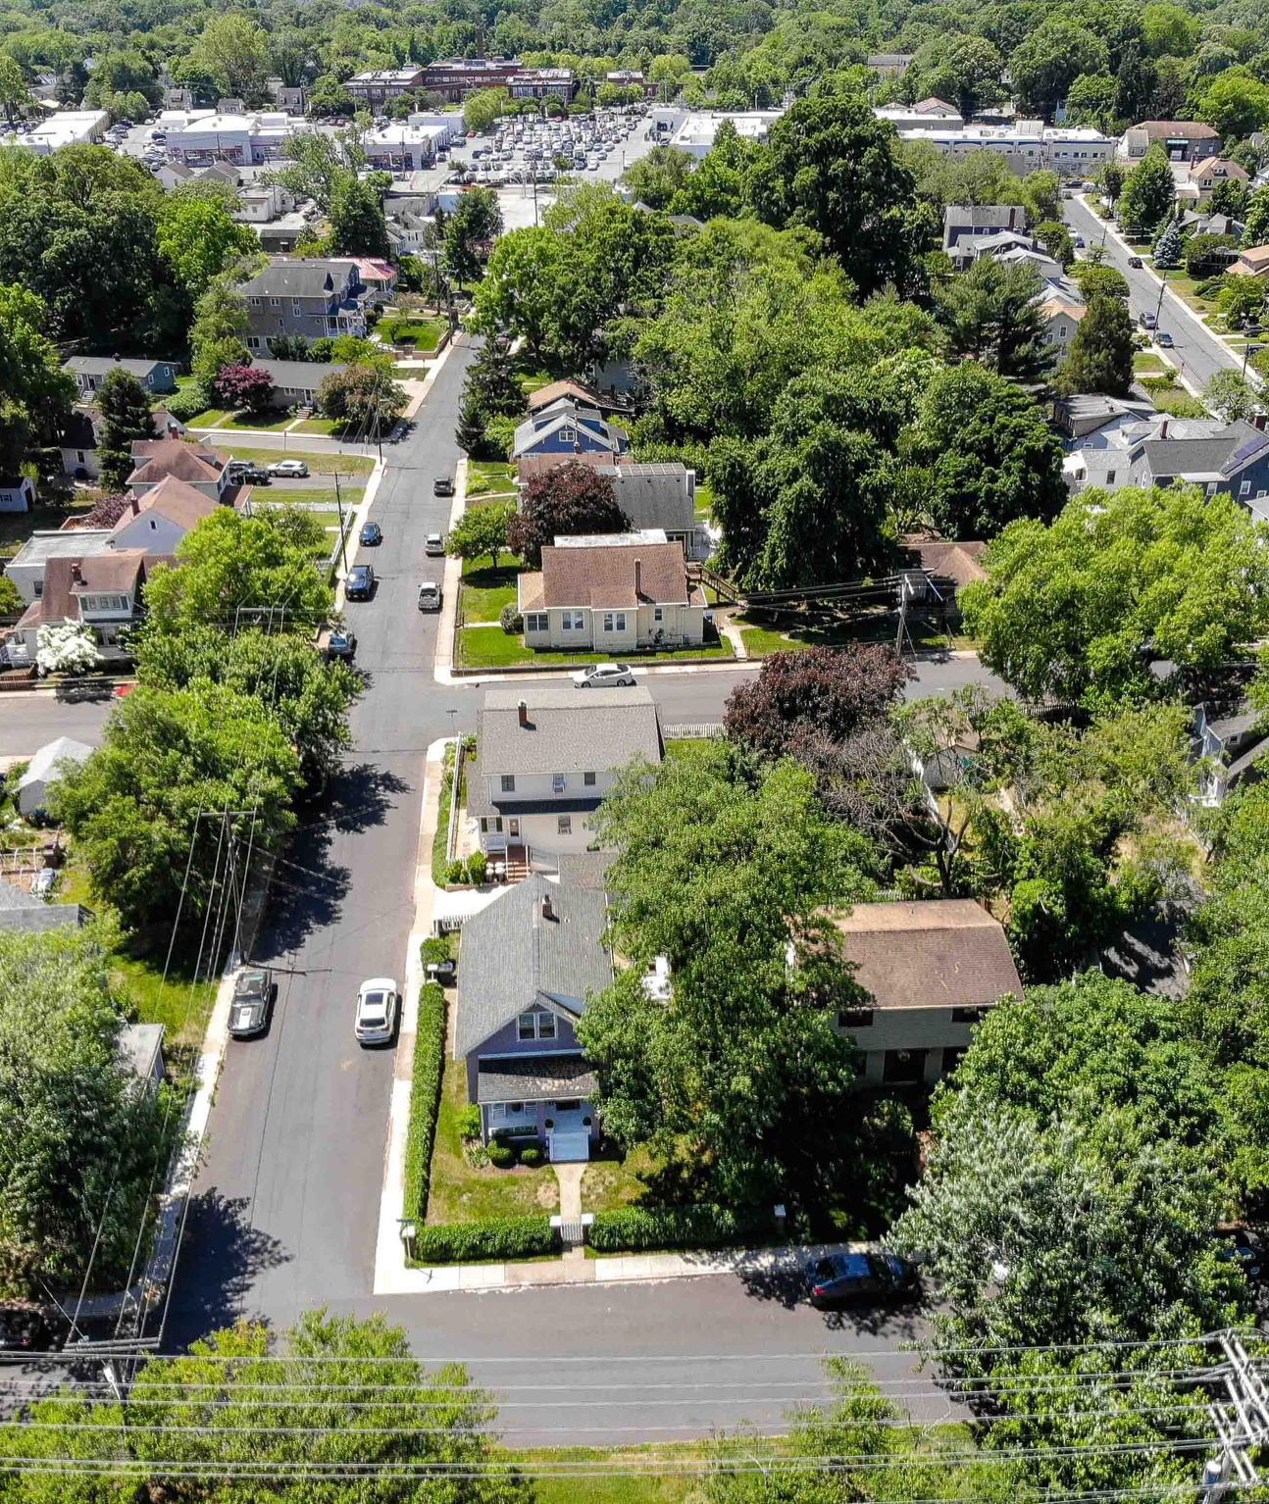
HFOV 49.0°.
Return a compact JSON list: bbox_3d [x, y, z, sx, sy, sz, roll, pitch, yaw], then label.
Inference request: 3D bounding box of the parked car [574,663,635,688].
[{"bbox_3d":[-2.267,-5.750,104.712,4.500,1.470,1.800,-2,29,-4],"label":"parked car"}]

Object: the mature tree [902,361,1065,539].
[{"bbox_3d":[33.868,-29.101,136.158,15.390,17.610,15.080,0,29,0],"label":"mature tree"}]

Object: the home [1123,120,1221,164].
[{"bbox_3d":[151.500,-173.239,393.609,26.000,9.200,14.000,2,29,3],"label":"home"}]

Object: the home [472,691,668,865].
[{"bbox_3d":[-4.309,0.828,87.029,11.350,7.900,10.900,-2,29,-4],"label":"home"}]

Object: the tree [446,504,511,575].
[{"bbox_3d":[-14.652,-20.528,132.315,6.220,6.210,6.090,0,29,0],"label":"tree"}]

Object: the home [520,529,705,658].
[{"bbox_3d":[-1.855,-13.156,109.067,14.150,6.900,10.500,-2,29,-4],"label":"home"}]

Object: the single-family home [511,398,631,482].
[{"bbox_3d":[-6.700,-32.619,145.140,11.500,7.200,9.400,-2,29,-3],"label":"single-family home"}]

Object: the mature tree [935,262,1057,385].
[{"bbox_3d":[45.164,-54.524,175.791,14.600,15.200,13.600,-2,29,-4],"label":"mature tree"}]

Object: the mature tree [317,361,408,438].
[{"bbox_3d":[-30.100,-40.390,158.553,10.000,8.000,9.500,0,29,0],"label":"mature tree"}]

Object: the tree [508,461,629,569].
[{"bbox_3d":[-6.173,-22.120,130.976,11.320,10.290,11.090,0,29,0],"label":"tree"}]

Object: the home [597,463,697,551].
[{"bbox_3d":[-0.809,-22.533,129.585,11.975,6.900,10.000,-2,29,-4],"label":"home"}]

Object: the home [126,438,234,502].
[{"bbox_3d":[-45.947,-28.576,142.845,9.800,7.200,9.000,-2,29,-4],"label":"home"}]

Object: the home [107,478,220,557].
[{"bbox_3d":[-42.462,-20.609,126.758,8.440,6.900,10.300,-2,29,-4],"label":"home"}]

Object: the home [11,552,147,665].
[{"bbox_3d":[-43.072,-12.483,110.736,8.800,7.200,9.000,-2,29,-4],"label":"home"}]

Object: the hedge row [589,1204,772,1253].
[{"bbox_3d":[2.012,20.785,61.266,7.900,1.400,1.050,-2,29,-4],"label":"hedge row"}]

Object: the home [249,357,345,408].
[{"bbox_3d":[-40.869,-47.251,177.913,15.315,4.900,9.200,6,30,10],"label":"home"}]

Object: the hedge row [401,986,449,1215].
[{"bbox_3d":[-9.850,15.908,65.158,1.250,1.400,14.300,-2,29,-3],"label":"hedge row"}]

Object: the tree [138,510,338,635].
[{"bbox_3d":[-32.971,-14.578,116.467,15.540,10.880,15.230,0,29,0],"label":"tree"}]

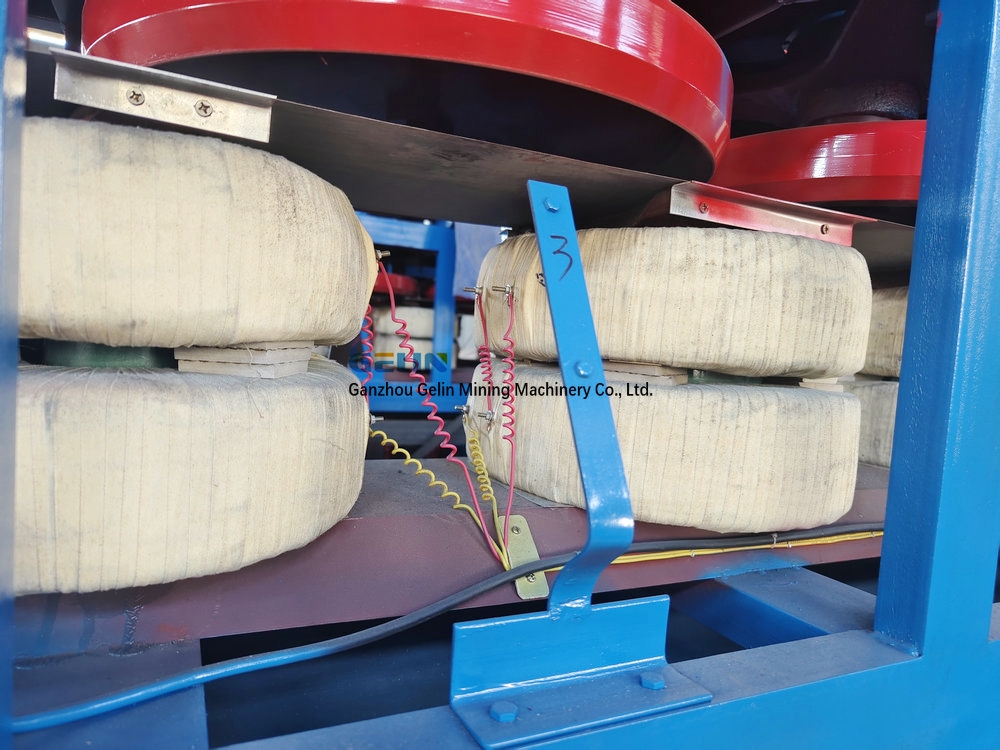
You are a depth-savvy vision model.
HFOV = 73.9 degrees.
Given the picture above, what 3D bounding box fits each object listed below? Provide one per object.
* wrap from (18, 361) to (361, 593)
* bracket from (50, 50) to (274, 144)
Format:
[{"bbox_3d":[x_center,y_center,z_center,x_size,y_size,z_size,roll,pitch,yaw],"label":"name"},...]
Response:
[{"bbox_3d":[-0.330,0.045,0.580,0.420,0.125,0.480,2,3,-25],"label":"wrap"},{"bbox_3d":[-0.264,-0.222,0.534,0.159,0.029,0.029,2,4,-25],"label":"bracket"}]

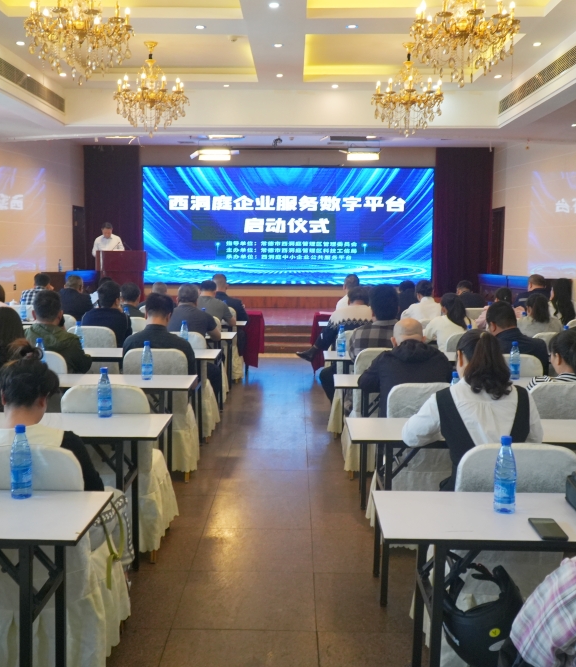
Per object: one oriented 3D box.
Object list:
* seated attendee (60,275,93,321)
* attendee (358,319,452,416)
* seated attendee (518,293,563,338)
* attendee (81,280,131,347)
[{"bbox_3d":[-2.204,0.025,7.931,0.500,1.292,0.780,2,6,11],"label":"seated attendee"},{"bbox_3d":[0.640,0.500,4.293,0.540,1.194,0.780,0,6,-2],"label":"attendee"},{"bbox_3d":[2.152,0.265,6.495,0.470,1.220,0.740,1,6,1],"label":"seated attendee"},{"bbox_3d":[-1.694,0.146,7.079,0.520,1.265,0.780,1,6,0],"label":"attendee"}]

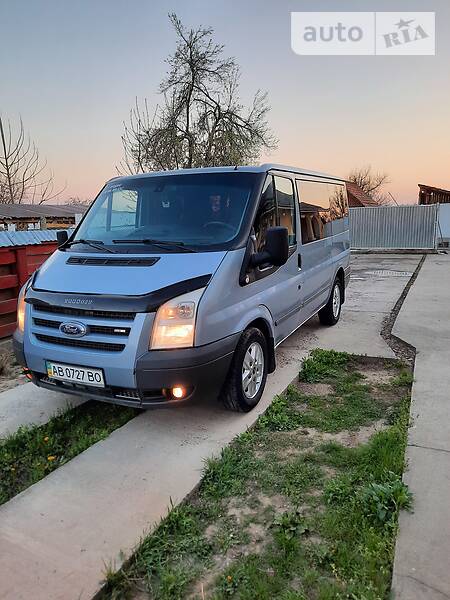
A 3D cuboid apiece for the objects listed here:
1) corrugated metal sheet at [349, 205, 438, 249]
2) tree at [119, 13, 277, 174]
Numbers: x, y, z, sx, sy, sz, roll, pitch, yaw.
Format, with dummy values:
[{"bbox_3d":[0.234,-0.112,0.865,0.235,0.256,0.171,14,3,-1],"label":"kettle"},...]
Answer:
[{"bbox_3d":[6.347,-2.773,16.741,3.350,1.650,0.060,3,12,24],"label":"corrugated metal sheet"},{"bbox_3d":[-0.808,-4.738,13.323,4.620,7.360,4.390,-2,11,-3],"label":"tree"}]

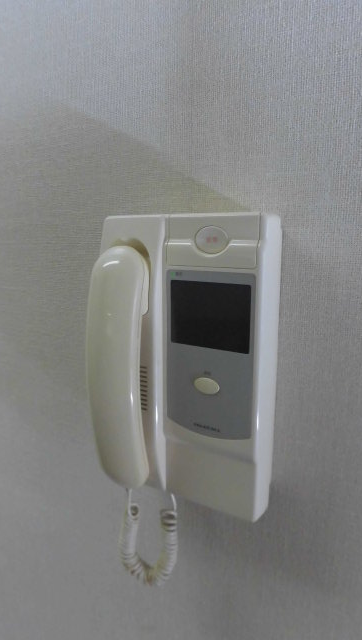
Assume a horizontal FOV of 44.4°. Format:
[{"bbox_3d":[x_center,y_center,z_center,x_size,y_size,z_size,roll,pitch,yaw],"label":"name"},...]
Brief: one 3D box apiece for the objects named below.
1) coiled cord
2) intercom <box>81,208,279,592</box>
[{"bbox_3d":[-0.032,0.211,0.437,0.060,0.117,0.033,6,13,32],"label":"coiled cord"},{"bbox_3d":[-0.006,0.093,0.393,0.169,0.364,0.071,6,13,32],"label":"intercom"}]

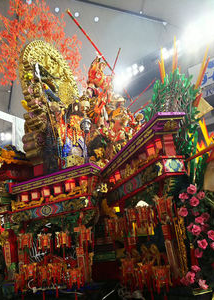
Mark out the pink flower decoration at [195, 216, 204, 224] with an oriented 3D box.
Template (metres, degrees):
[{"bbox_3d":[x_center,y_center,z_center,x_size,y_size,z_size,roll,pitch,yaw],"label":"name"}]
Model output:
[{"bbox_3d":[1.214,0.922,4.080,0.118,0.110,0.100,-12,-16,8],"label":"pink flower decoration"}]

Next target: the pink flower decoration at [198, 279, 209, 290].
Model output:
[{"bbox_3d":[0.928,1.293,3.000,0.105,0.105,0.075,-10,-19,13],"label":"pink flower decoration"}]

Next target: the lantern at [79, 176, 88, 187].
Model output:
[{"bbox_3d":[-0.429,0.575,5.700,0.155,0.200,0.155,-21,-24,39],"label":"lantern"}]

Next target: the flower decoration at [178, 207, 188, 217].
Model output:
[{"bbox_3d":[0.983,0.796,4.020,0.125,0.120,0.100,-12,-16,8],"label":"flower decoration"}]

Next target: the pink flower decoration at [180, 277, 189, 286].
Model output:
[{"bbox_3d":[1.006,1.707,4.050,0.118,0.115,0.100,-12,-16,8],"label":"pink flower decoration"}]

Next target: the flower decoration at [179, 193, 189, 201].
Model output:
[{"bbox_3d":[0.807,0.484,3.250,0.100,0.085,0.070,-10,-19,12],"label":"flower decoration"}]

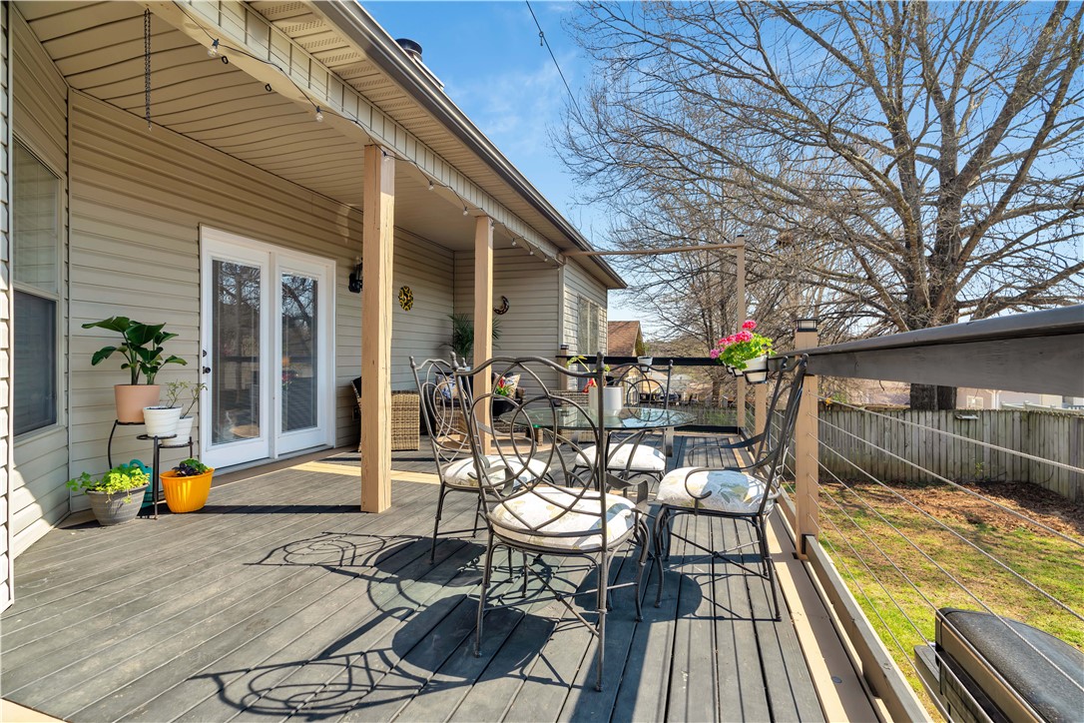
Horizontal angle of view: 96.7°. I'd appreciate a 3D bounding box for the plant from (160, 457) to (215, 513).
[{"bbox_3d":[-2.435,0.850,3.312,0.310,0.340,0.310,0,0,19],"label":"plant"}]

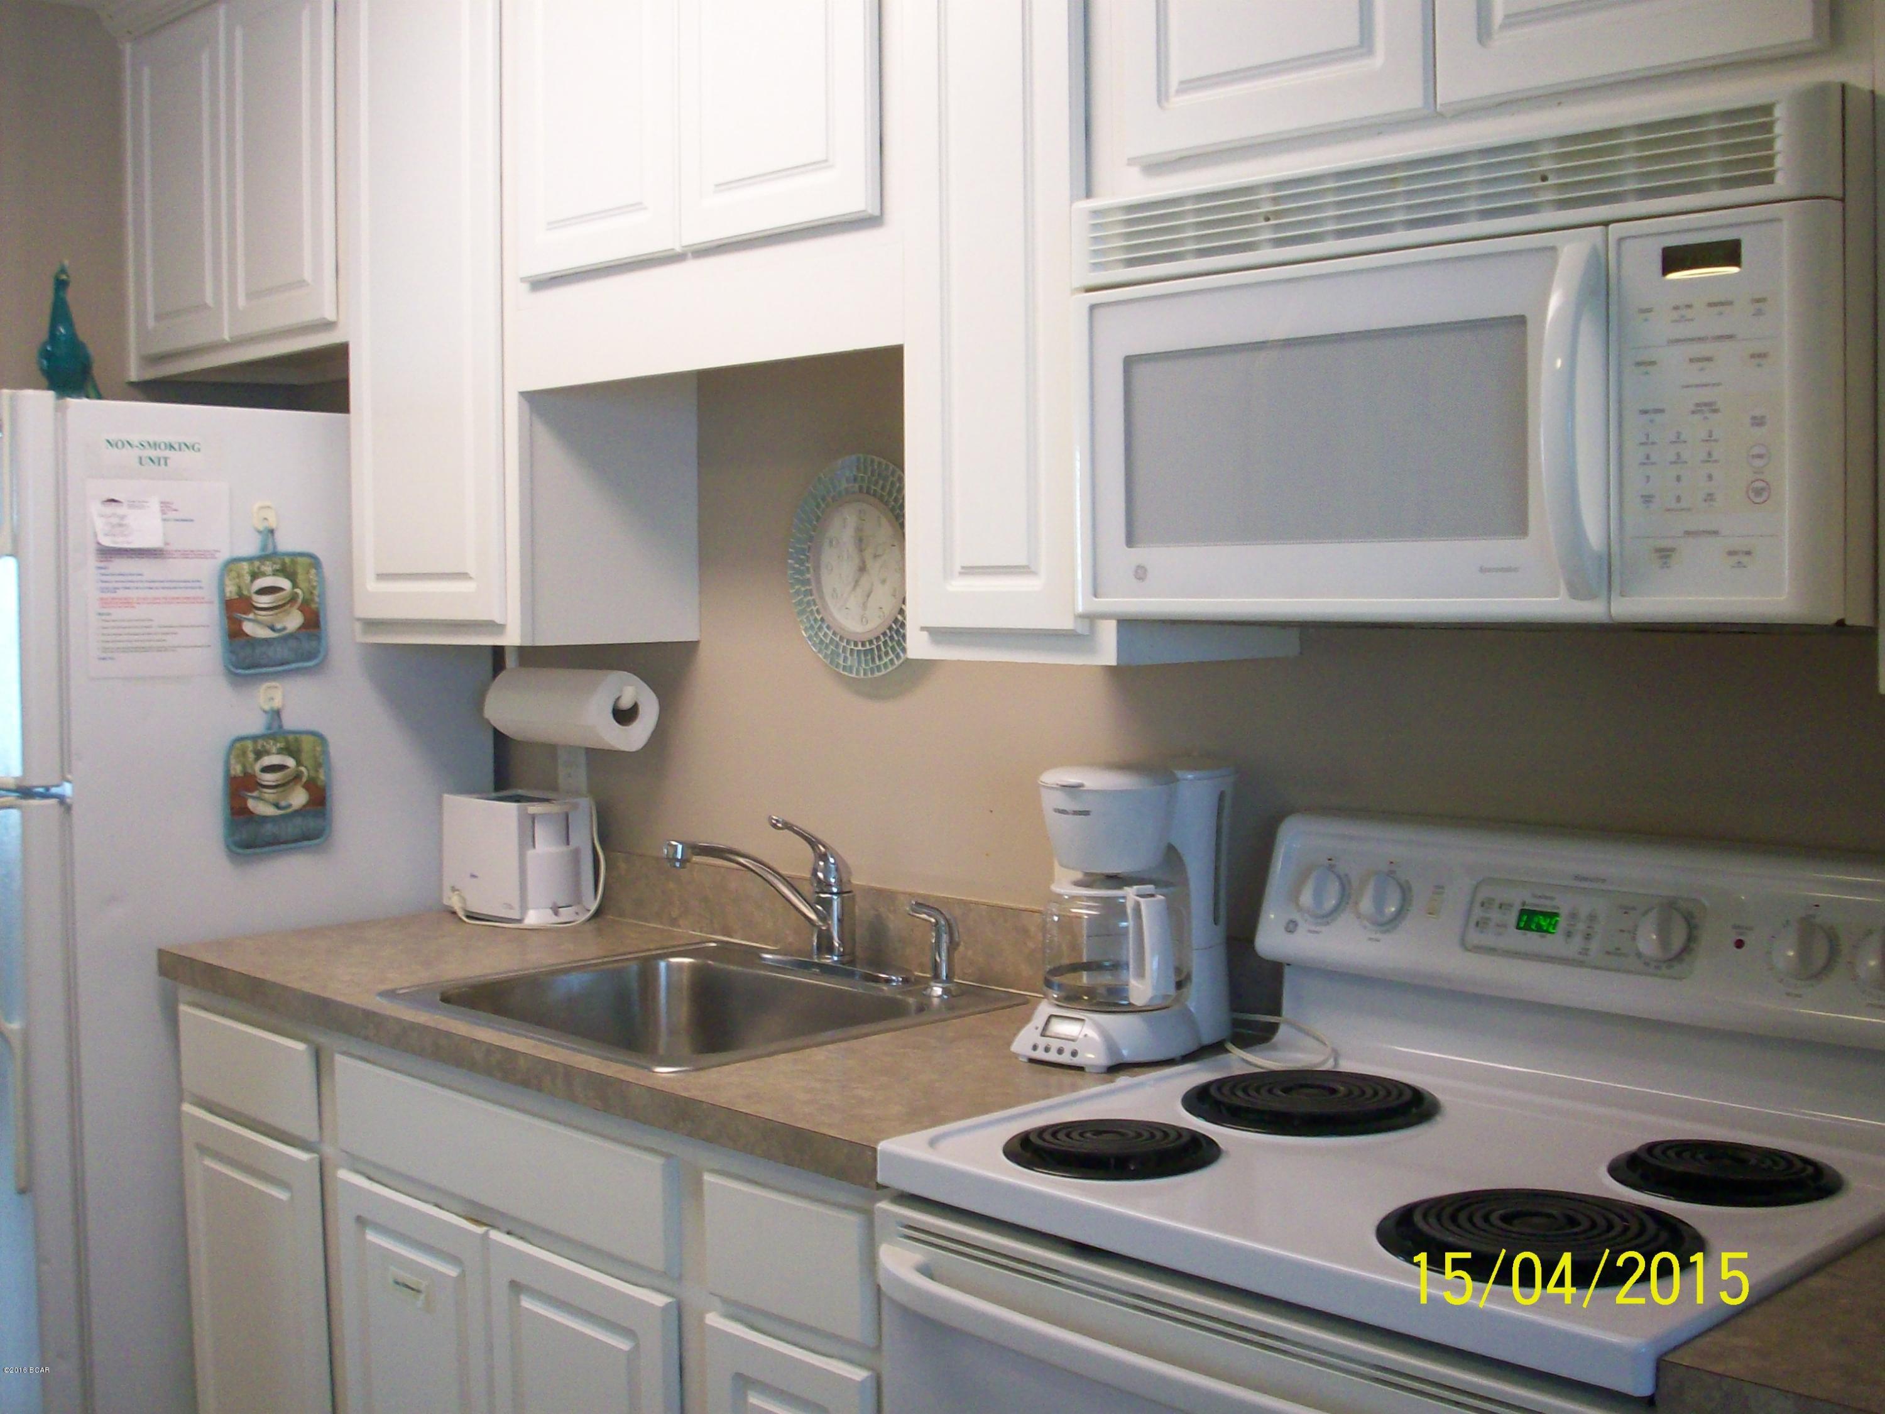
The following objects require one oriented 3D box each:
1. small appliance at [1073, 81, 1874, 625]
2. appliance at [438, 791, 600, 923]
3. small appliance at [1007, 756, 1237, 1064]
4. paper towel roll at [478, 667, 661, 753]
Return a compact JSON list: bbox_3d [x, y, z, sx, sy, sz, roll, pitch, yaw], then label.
[{"bbox_3d":[0.534,-0.283,1.912,0.757,0.410,0.400,3,4,45],"label":"small appliance"},{"bbox_3d":[-0.695,0.243,3.313,0.238,0.192,0.138,3,4,45],"label":"appliance"},{"bbox_3d":[0.204,0.232,2.287,0.165,0.318,0.260,2,4,41],"label":"small appliance"},{"bbox_3d":[-0.556,0.003,3.002,0.280,0.114,0.114,3,4,45],"label":"paper towel roll"}]

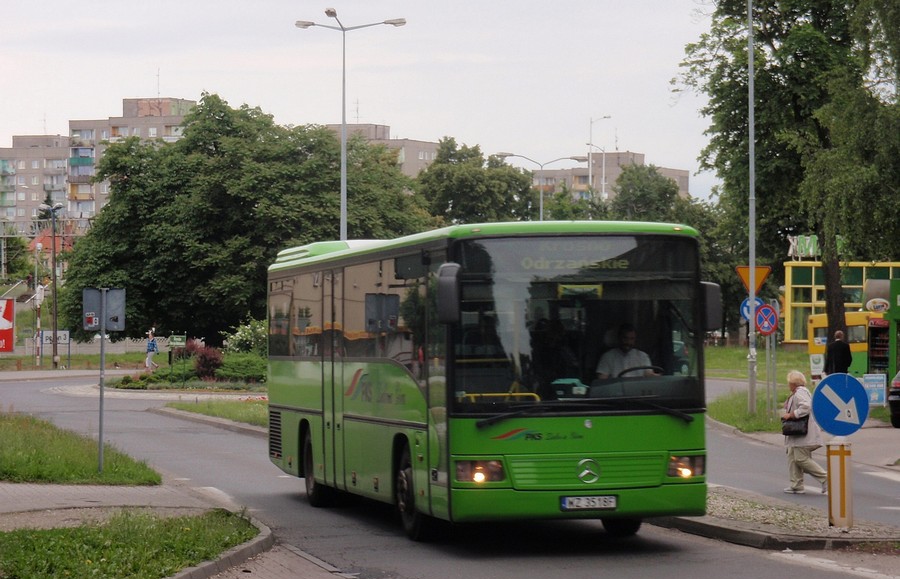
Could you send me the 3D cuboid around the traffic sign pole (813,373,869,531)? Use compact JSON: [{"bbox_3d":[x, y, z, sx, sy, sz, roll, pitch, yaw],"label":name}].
[{"bbox_3d":[3.767,1.556,25.050,0.610,1.510,0.250,0,-1,-18],"label":"traffic sign pole"}]

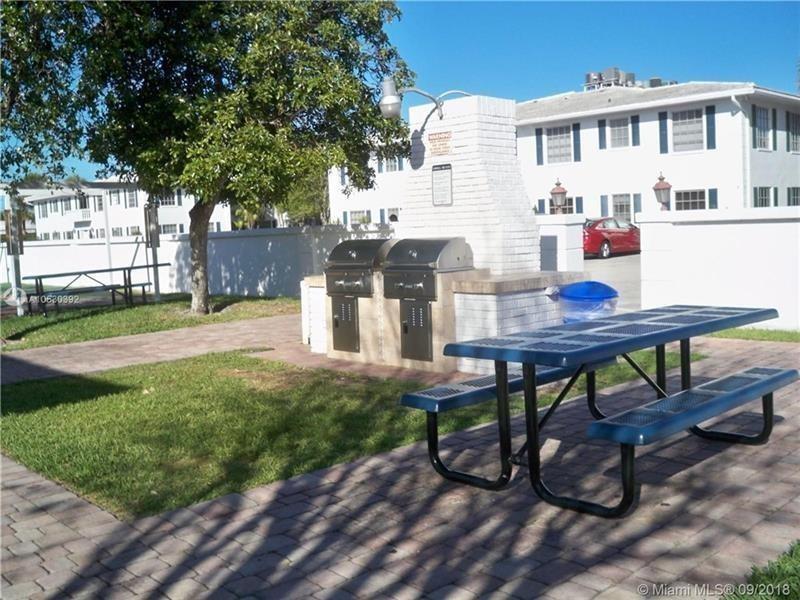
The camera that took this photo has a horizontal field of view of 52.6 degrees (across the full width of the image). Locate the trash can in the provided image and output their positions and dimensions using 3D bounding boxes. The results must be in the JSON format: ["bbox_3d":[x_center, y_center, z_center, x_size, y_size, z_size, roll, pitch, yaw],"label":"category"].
[{"bbox_3d":[1.820,0.230,7.743,0.560,0.820,0.560,-2,5,0],"label":"trash can"}]

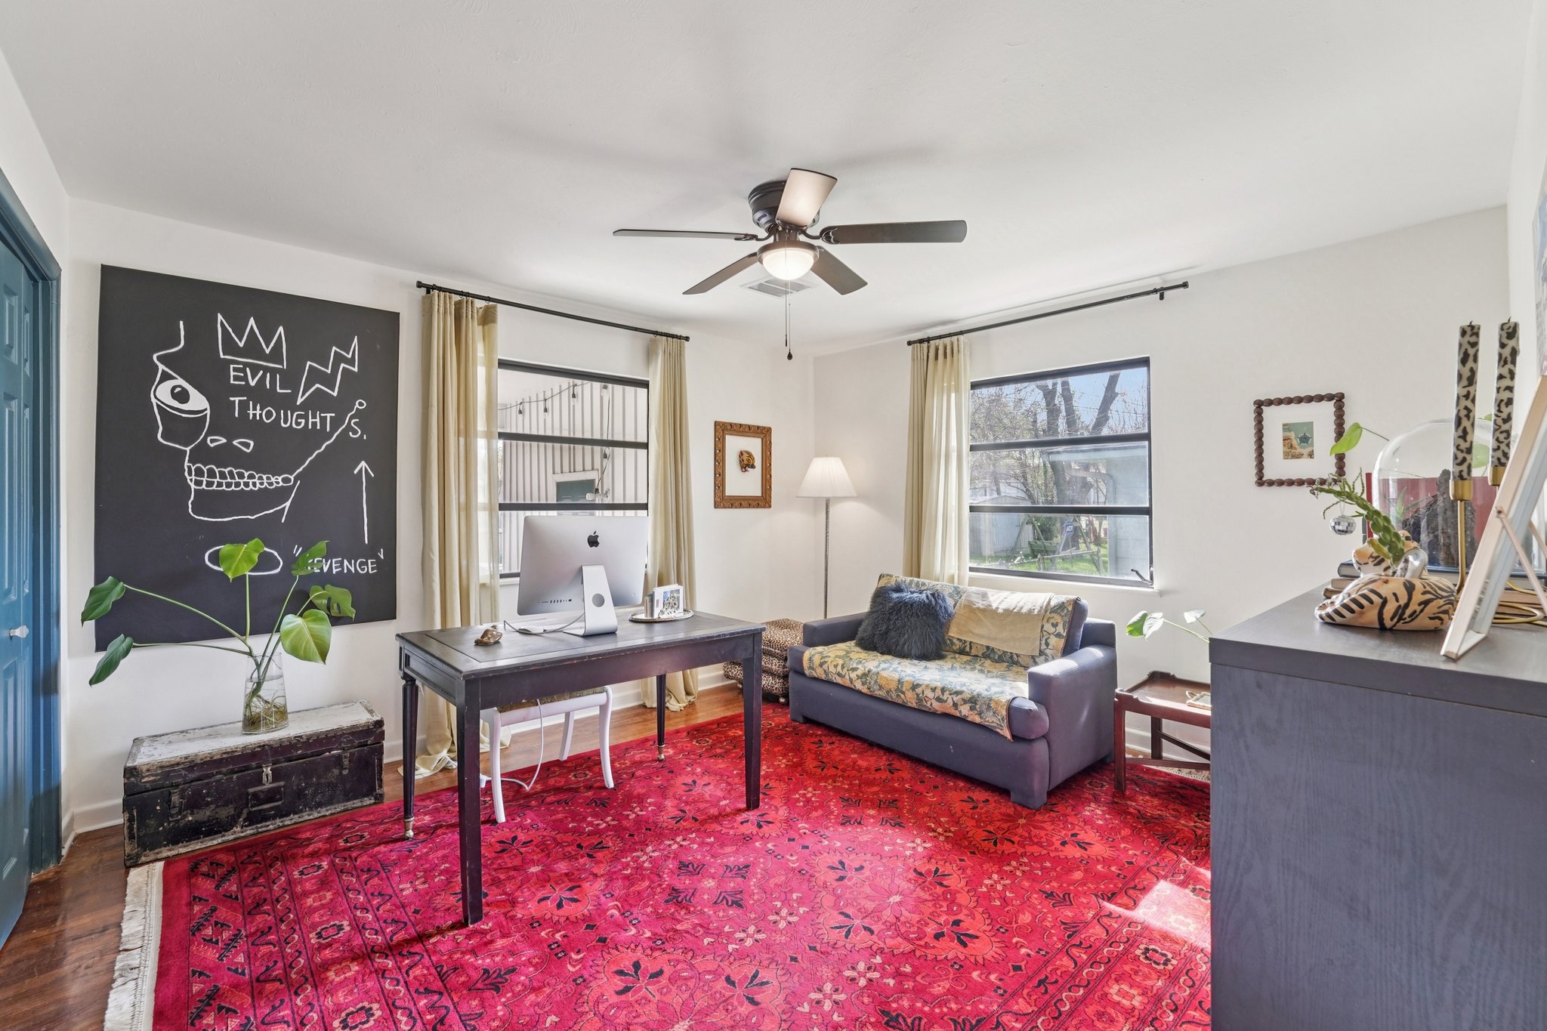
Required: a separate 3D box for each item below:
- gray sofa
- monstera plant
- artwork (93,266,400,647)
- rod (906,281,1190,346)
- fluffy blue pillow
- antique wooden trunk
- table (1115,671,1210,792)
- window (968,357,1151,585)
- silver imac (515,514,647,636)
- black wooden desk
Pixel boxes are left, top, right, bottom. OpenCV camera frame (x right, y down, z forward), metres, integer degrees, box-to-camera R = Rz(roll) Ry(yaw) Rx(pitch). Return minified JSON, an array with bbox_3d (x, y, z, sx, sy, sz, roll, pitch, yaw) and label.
[{"bbox_3d":[0.916,0.842,3.330,0.830,0.790,1.480,0,0,-41],"label":"gray sofa"},{"bbox_3d":[-2.181,0.495,2.434,0.800,0.790,0.440,0,0,-37],"label":"monstera plant"},{"bbox_3d":[-2.210,-0.230,2.621,0.984,1.486,0.040,-1,1,-39],"label":"artwork"},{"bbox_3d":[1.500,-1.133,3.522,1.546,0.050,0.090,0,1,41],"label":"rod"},{"bbox_3d":[0.792,0.626,3.563,0.200,0.440,0.480,28,-18,-38],"label":"fluffy blue pillow"},{"bbox_3d":[-2.098,1.065,2.517,0.775,0.350,0.380,0,0,-37],"label":"antique wooden trunk"},{"bbox_3d":[1.909,0.970,2.522,0.733,0.442,0.502,0,1,45],"label":"table"},{"bbox_3d":[1.595,-0.232,3.576,1.130,1.230,0.090,0,0,41],"label":"window"},{"bbox_3d":[-0.721,0.223,2.296,0.176,0.454,0.527,0,1,41],"label":"silver imac"},{"bbox_3d":[-0.720,0.825,2.380,1.155,0.753,0.748,-1,1,-42],"label":"black wooden desk"}]

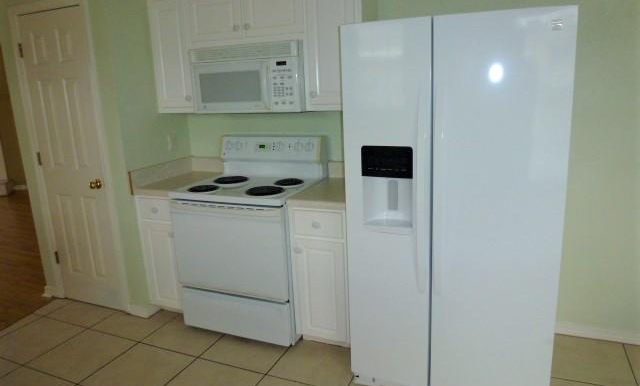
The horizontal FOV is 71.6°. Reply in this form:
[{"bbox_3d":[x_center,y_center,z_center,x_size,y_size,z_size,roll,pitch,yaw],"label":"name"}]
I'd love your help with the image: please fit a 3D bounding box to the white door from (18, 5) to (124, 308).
[{"bbox_3d":[-1.688,-0.170,3.075,0.615,2.030,0.045,3,14,23],"label":"white door"}]

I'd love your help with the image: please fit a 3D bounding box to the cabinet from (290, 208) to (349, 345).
[{"bbox_3d":[0.130,0.429,2.769,0.334,0.865,0.623,3,14,23],"label":"cabinet"}]

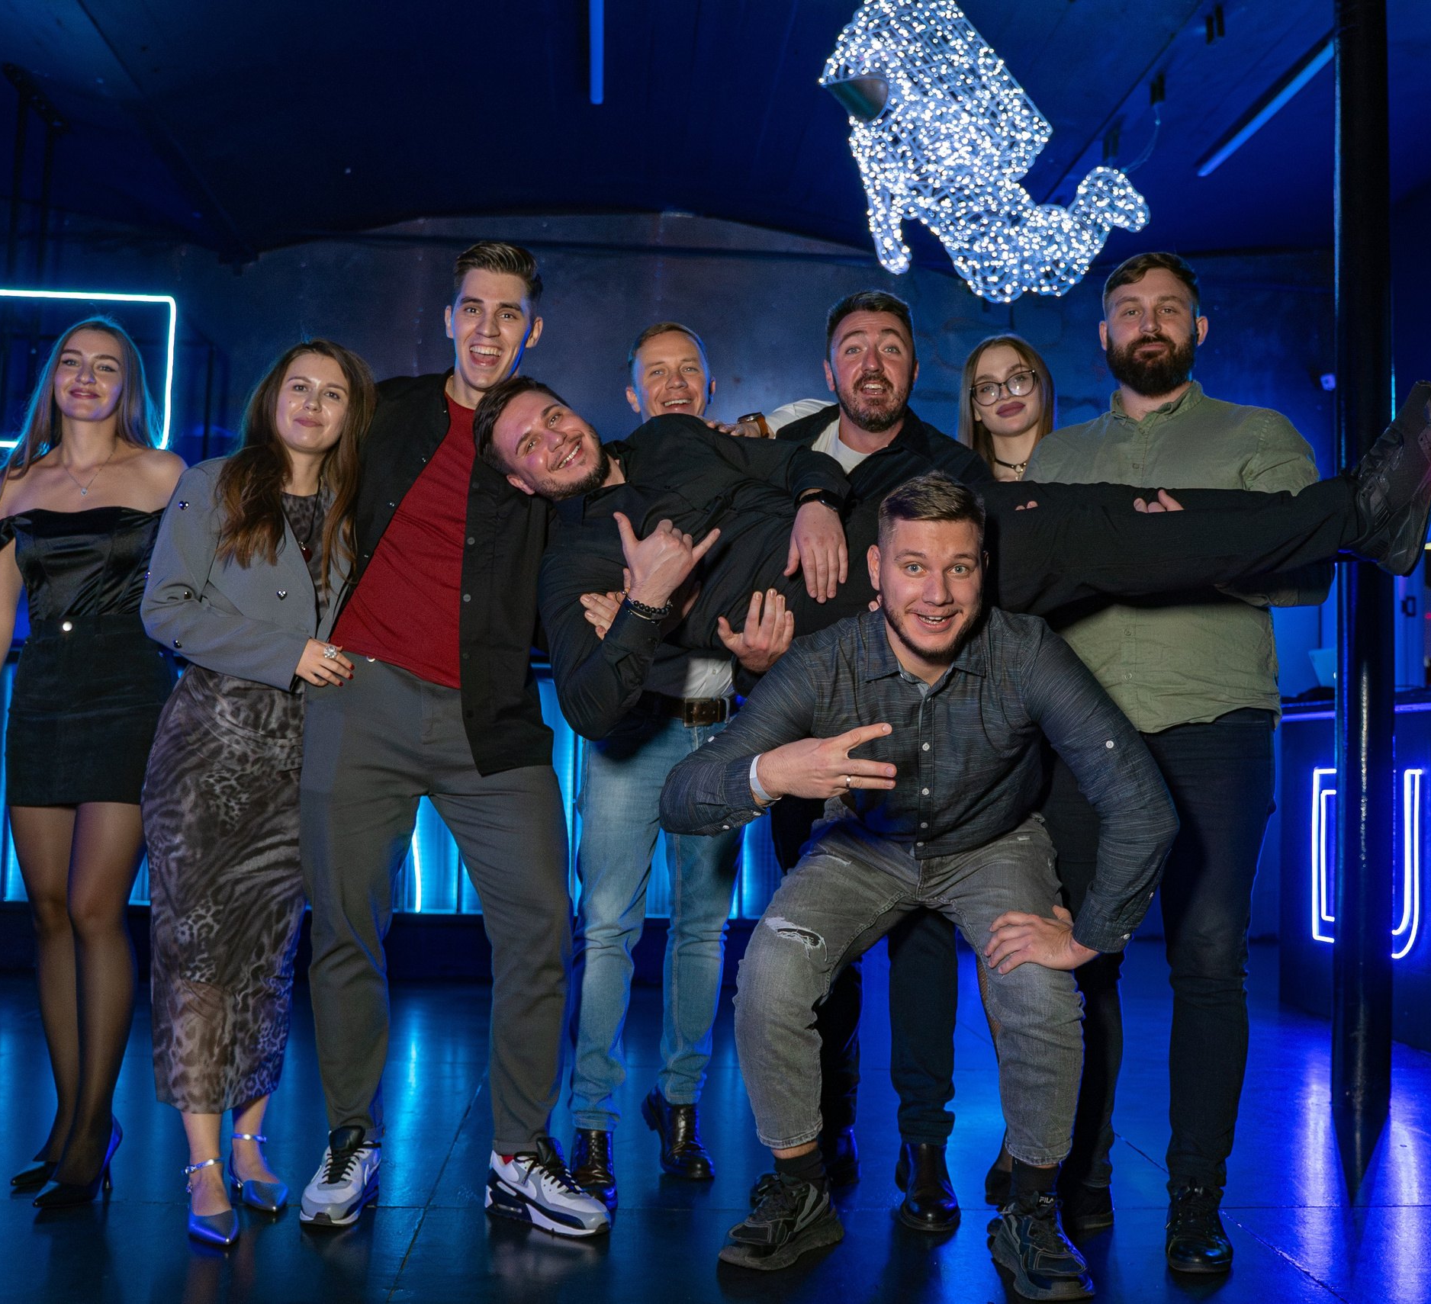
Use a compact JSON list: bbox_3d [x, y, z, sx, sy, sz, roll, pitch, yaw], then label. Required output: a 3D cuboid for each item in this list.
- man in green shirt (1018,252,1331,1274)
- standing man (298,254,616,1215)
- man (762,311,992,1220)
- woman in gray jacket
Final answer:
[{"bbox_3d":[0.875,0.162,3.127,0.620,1.900,0.460,1,-4,12],"label":"man in green shirt"},{"bbox_3d":[-0.518,0.127,3.173,0.640,1.900,0.420,2,-4,-11],"label":"standing man"},{"bbox_3d":[0.329,0.181,3.322,0.560,1.860,0.480,1,-4,4],"label":"man"},{"bbox_3d":[-0.880,0.227,3.103,0.480,1.670,0.380,3,-5,-23],"label":"woman in gray jacket"}]

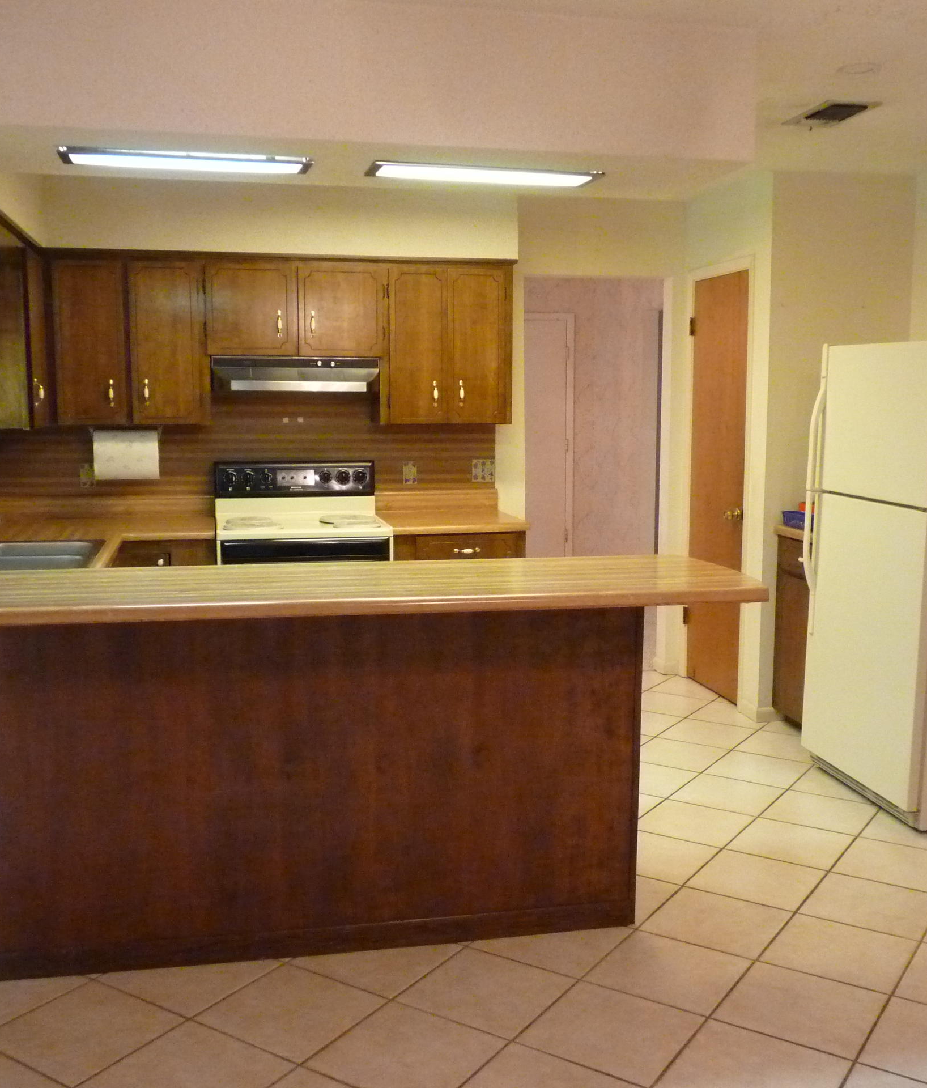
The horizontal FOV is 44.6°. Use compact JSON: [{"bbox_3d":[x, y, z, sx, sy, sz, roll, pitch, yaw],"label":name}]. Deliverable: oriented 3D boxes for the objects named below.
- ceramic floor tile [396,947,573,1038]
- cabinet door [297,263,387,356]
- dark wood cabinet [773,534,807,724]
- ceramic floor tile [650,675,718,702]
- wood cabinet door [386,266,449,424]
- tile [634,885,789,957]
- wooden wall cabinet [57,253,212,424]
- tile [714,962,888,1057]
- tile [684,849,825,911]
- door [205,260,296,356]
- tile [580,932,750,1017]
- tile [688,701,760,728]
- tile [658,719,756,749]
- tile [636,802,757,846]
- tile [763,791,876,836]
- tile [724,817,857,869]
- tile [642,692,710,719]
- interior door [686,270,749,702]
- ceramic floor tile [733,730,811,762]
[{"bbox_3d":[0.061,1.104,2.799,0.331,0.010,0.331,4,8,33],"label":"ceramic floor tile"},{"bbox_3d":[-0.552,-1.055,5.128,0.391,0.408,0.040,-1,7,-10],"label":"cabinet door"},{"bbox_3d":[1.734,0.407,4.894,0.585,0.870,0.570,-1,7,-12],"label":"dark wood cabinet"},{"bbox_3d":[1.163,0.754,5.693,0.331,0.010,0.331,4,8,33],"label":"ceramic floor tile"},{"bbox_3d":[-0.205,-0.901,5.182,0.267,0.700,0.020,-1,7,-10],"label":"wood cabinet door"},{"bbox_3d":[0.714,1.058,3.176,0.331,0.010,0.331,4,8,33],"label":"tile"},{"bbox_3d":[-1.481,-0.906,5.095,0.655,0.735,0.330,-1,7,-12],"label":"wooden wall cabinet"},{"bbox_3d":[0.809,1.111,2.703,0.331,0.010,0.331,5,8,33],"label":"tile"},{"bbox_3d":[0.899,1.024,3.457,0.331,0.010,0.331,4,8,33],"label":"tile"},{"bbox_3d":[-0.939,-1.042,5.031,0.398,0.402,0.020,-1,7,-12],"label":"door"},{"bbox_3d":[0.527,1.093,2.892,0.333,0.010,0.333,4,8,33],"label":"tile"},{"bbox_3d":[1.265,0.804,5.277,0.333,0.010,0.333,4,8,33],"label":"tile"},{"bbox_3d":[1.075,0.844,4.947,0.331,0.010,0.331,4,8,33],"label":"tile"},{"bbox_3d":[0.799,0.969,3.918,0.333,0.010,0.333,4,8,33],"label":"tile"},{"bbox_3d":[1.269,0.957,4.015,0.333,0.010,0.333,4,8,33],"label":"tile"},{"bbox_3d":[1.083,0.991,3.735,0.333,0.010,0.333,4,8,33],"label":"tile"},{"bbox_3d":[0.968,0.775,5.404,0.331,0.010,0.331,5,8,33],"label":"tile"},{"bbox_3d":[1.261,-0.279,5.576,0.036,2.035,0.605,-1,7,-12],"label":"interior door"},{"bbox_3d":[1.358,0.866,4.764,0.331,0.010,0.331,4,8,33],"label":"ceramic floor tile"}]

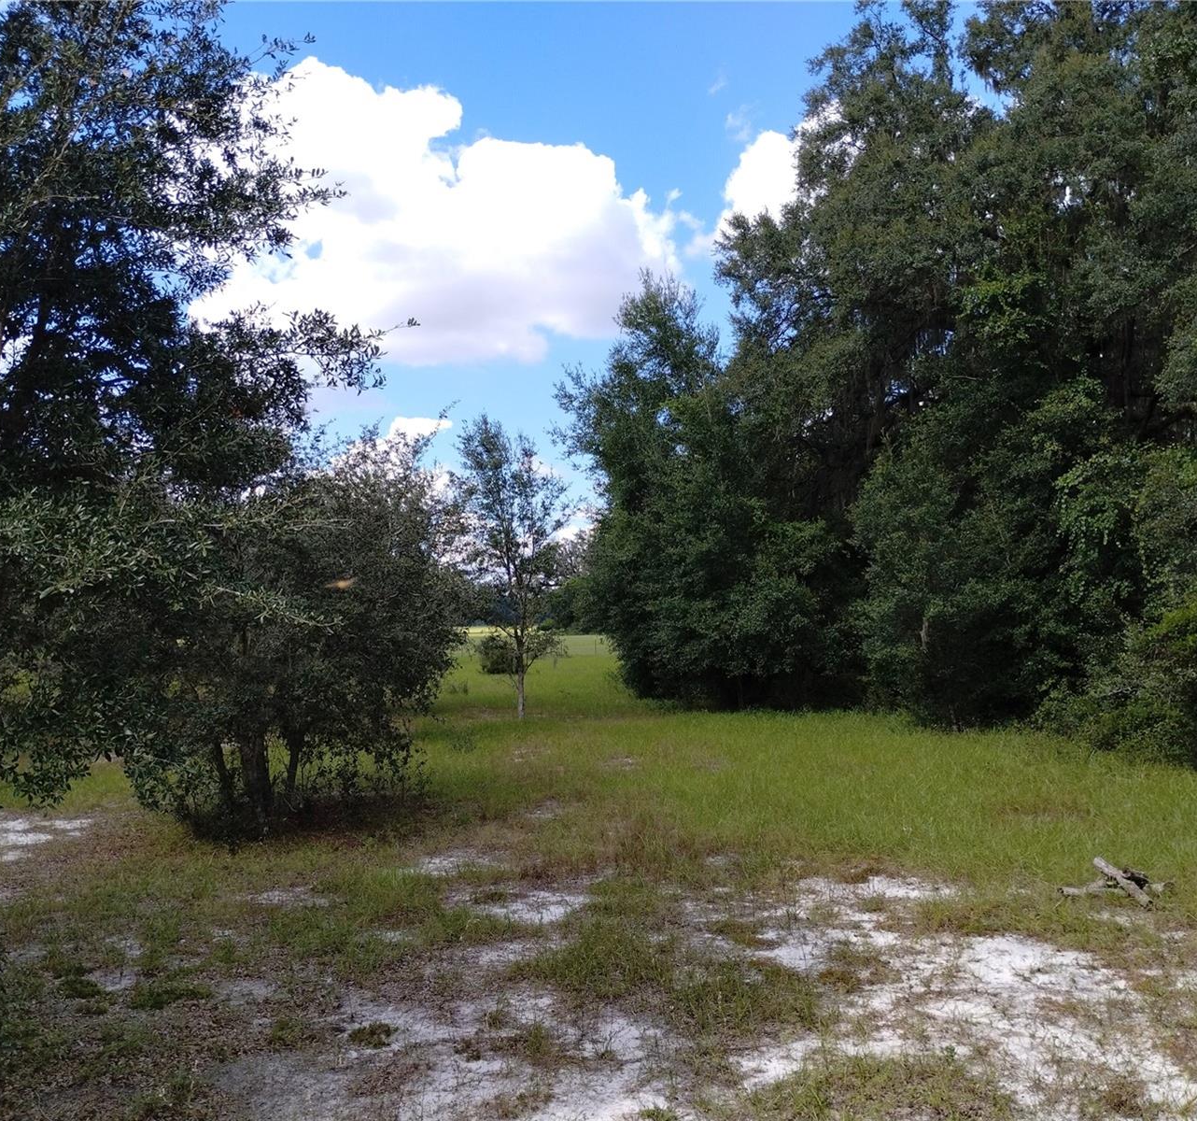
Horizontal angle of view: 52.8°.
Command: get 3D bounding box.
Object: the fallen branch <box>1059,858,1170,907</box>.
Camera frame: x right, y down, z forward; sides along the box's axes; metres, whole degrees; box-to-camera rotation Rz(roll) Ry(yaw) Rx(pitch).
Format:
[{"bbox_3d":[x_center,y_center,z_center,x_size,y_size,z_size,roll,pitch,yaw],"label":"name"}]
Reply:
[{"bbox_3d":[4.667,2.905,10.939,0.980,0.280,0.660,0,-3,0],"label":"fallen branch"}]

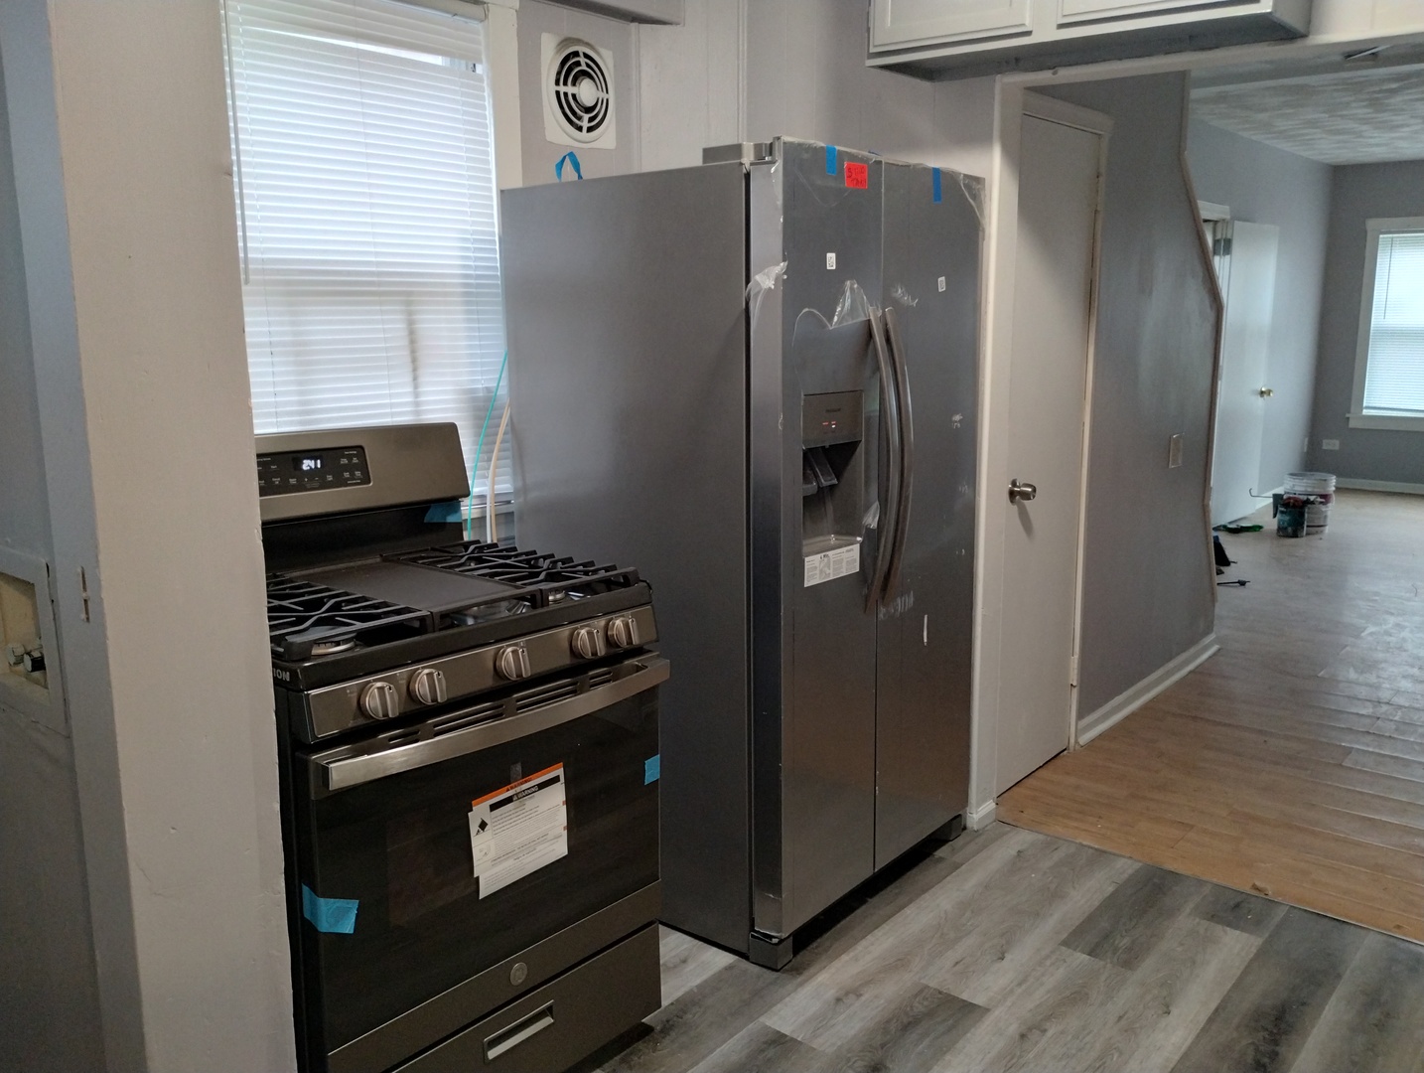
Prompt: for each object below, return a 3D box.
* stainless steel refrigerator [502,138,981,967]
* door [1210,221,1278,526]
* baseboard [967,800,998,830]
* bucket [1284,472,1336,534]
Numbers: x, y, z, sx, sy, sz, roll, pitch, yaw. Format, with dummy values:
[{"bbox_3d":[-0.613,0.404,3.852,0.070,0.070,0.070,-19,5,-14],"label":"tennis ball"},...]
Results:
[{"bbox_3d":[0.120,-0.006,2.992,0.888,1.775,0.897,8,13,38],"label":"stainless steel refrigerator"},{"bbox_3d":[3.668,-1.102,7.963,0.040,2.030,0.839,10,15,43],"label":"door"},{"bbox_3d":[0.777,0.799,3.332,0.042,0.058,0.105,8,14,39],"label":"baseboard"},{"bbox_3d":[4.039,-0.218,7.822,0.300,0.370,0.300,5,12,27],"label":"bucket"}]

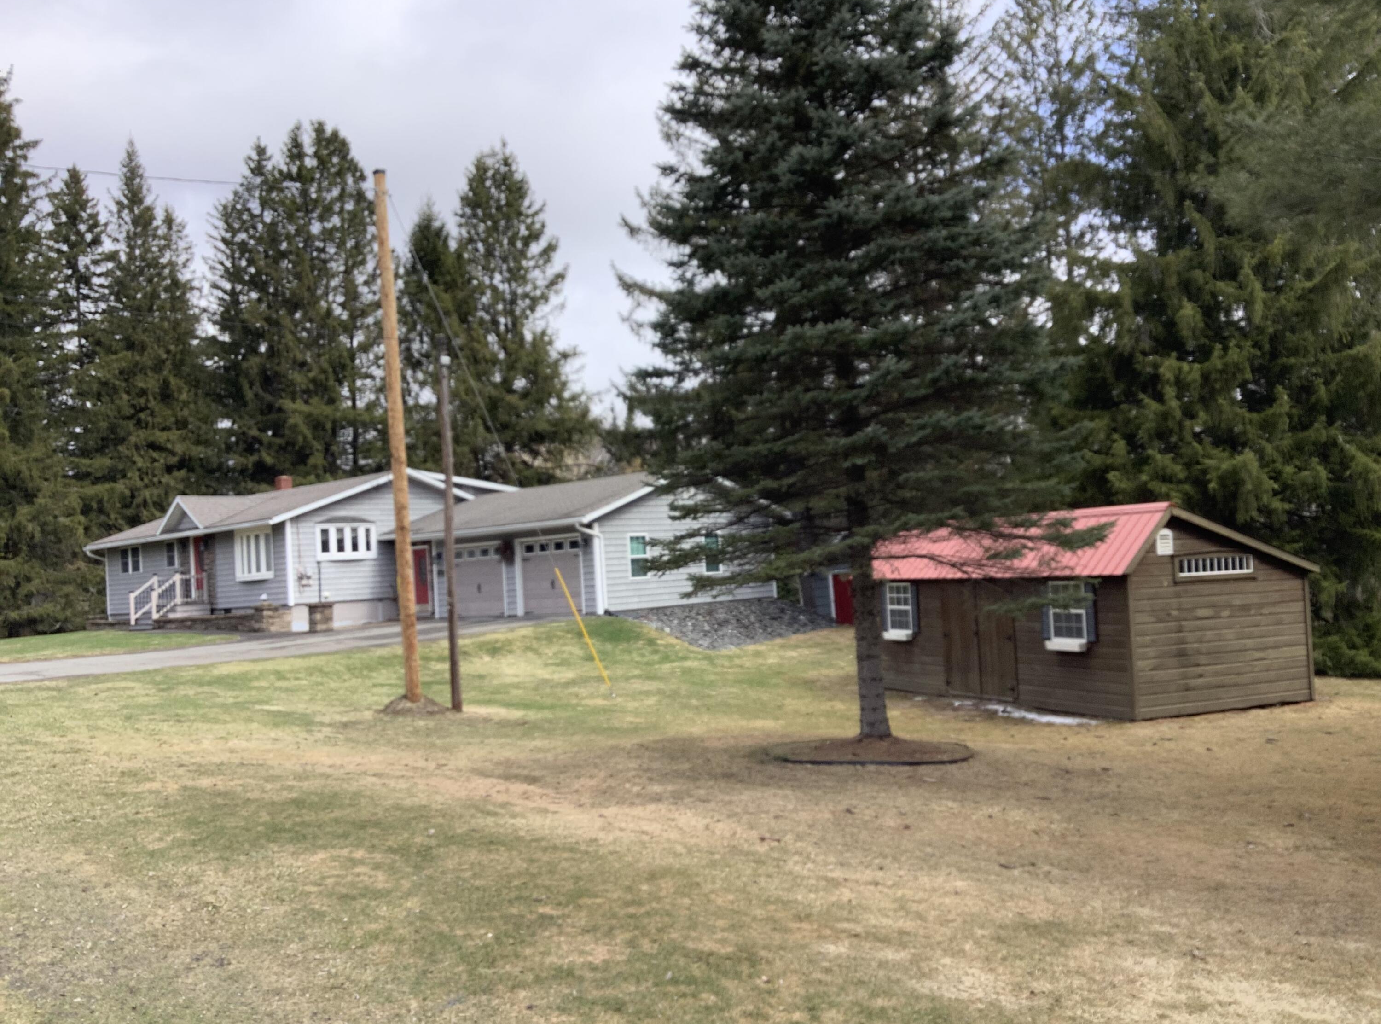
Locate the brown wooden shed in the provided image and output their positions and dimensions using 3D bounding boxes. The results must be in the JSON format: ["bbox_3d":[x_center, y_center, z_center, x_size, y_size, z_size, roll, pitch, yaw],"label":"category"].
[{"bbox_3d":[6.498,1.648,22.006,3.880,3.133,7.868,-2,-3,-22],"label":"brown wooden shed"}]

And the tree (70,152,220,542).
[{"bbox_3d":[-23.840,-5.631,53.930,6.500,21.430,6.500,-3,-3,0],"label":"tree"}]

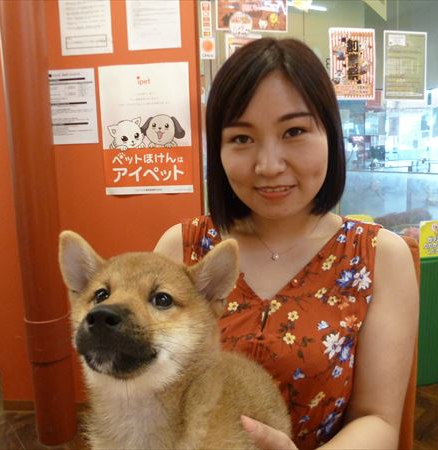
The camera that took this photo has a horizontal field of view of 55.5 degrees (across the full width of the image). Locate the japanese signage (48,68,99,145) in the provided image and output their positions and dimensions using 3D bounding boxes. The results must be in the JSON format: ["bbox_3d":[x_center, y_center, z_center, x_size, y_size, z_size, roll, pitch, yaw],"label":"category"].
[{"bbox_3d":[-0.604,-0.483,1.699,0.208,0.297,0.010,-1,7,4],"label":"japanese signage"}]

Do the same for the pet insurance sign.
[{"bbox_3d":[-0.295,-0.384,1.688,0.364,0.515,0.010,-1,7,4],"label":"pet insurance sign"}]

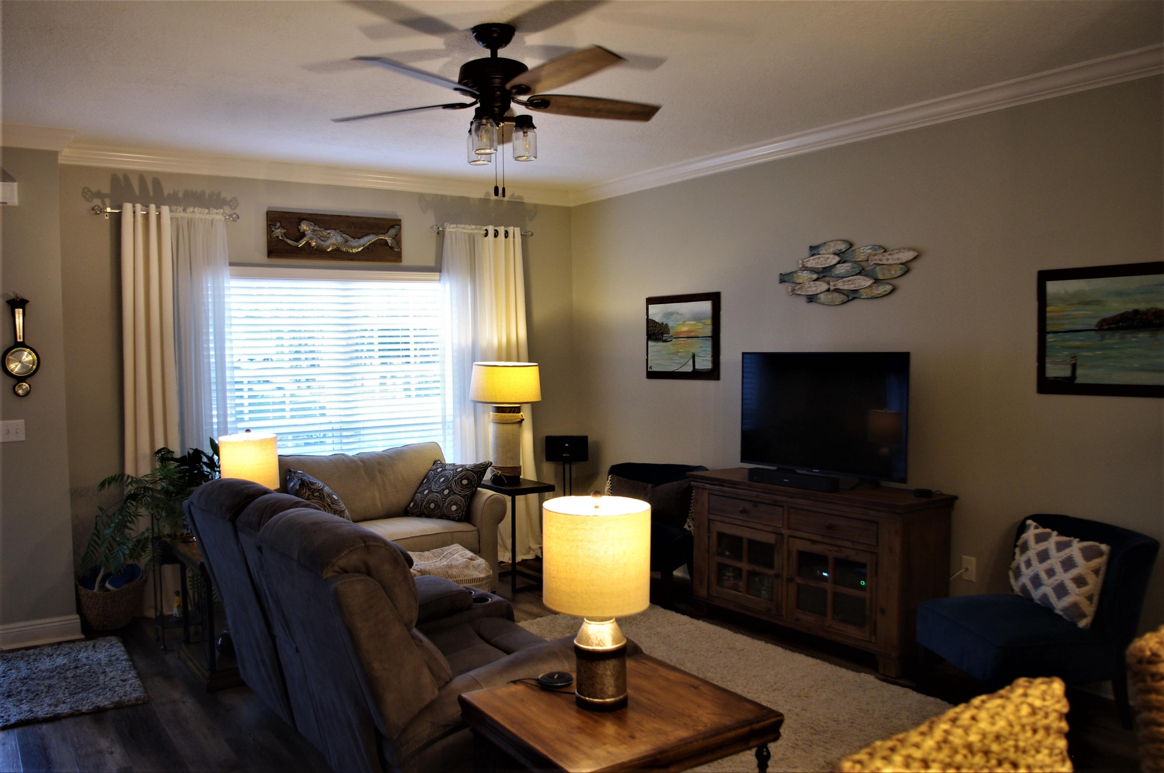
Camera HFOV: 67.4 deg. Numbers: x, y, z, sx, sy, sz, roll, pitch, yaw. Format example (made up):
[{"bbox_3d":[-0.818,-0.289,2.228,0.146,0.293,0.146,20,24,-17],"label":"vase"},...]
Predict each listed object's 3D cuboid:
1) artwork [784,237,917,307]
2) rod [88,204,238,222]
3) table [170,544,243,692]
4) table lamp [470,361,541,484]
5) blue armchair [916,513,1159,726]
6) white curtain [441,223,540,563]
[{"bbox_3d":[1.431,-0.626,4.754,0.060,0.367,0.909,-3,4,-36],"label":"artwork"},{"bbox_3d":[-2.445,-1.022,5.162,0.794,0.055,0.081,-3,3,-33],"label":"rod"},{"bbox_3d":[-1.700,1.073,4.371,0.500,0.610,0.640,-3,4,-36],"label":"table"},{"bbox_3d":[-0.508,0.248,5.758,0.470,0.789,0.470,-1,3,0],"label":"table lamp"},{"bbox_3d":[1.850,0.976,3.635,0.700,0.790,0.660,-1,3,-14],"label":"blue armchair"},{"bbox_3d":[-0.667,0.058,6.327,0.759,2.421,0.141,-3,3,-33],"label":"white curtain"}]

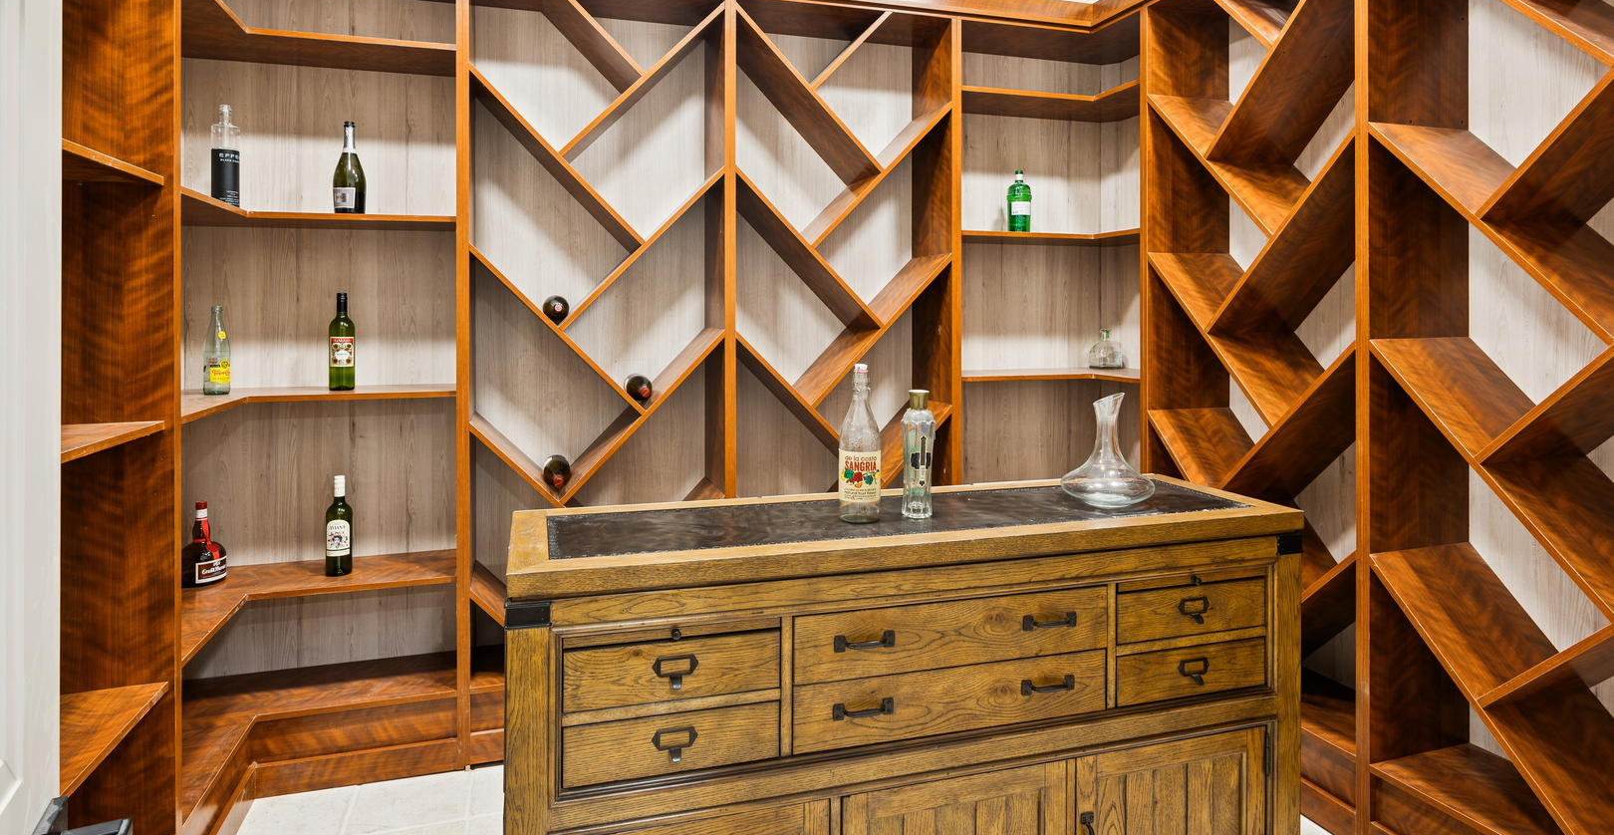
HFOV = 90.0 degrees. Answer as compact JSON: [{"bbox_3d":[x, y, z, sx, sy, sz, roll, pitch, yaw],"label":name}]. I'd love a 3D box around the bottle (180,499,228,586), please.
[{"bbox_3d":[-1.784,0.366,2.380,0.119,0.236,0.119,-3,5,-37],"label":"bottle"}]

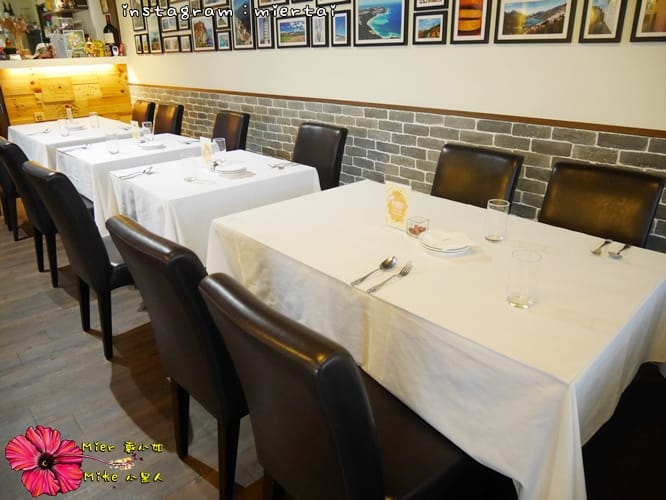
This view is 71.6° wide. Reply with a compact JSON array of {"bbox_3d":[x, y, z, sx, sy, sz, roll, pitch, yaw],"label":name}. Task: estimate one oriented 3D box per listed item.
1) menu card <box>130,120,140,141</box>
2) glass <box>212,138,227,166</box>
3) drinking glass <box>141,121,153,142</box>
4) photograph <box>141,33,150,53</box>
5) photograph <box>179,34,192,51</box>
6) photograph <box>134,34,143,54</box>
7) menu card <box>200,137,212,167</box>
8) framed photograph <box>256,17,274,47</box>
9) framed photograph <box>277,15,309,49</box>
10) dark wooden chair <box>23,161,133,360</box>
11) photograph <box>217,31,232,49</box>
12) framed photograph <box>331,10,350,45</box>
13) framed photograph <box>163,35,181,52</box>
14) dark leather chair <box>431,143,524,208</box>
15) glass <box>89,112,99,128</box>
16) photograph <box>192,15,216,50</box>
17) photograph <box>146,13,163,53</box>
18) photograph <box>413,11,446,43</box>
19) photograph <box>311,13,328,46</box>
[{"bbox_3d":[-1.319,-0.787,3.068,0.087,0.140,0.030,15,27,33],"label":"menu card"},{"bbox_3d":[-0.593,-0.513,2.413,0.066,0.118,0.066,-20,30,-39],"label":"glass"},{"bbox_3d":[-1.272,-0.819,3.196,0.067,0.120,0.067,-21,30,-39],"label":"drinking glass"},{"bbox_3d":[-2.012,-2.205,4.942,0.020,0.201,0.172,-20,30,-39],"label":"photograph"},{"bbox_3d":[-1.376,-1.942,4.359,0.025,0.147,0.228,-21,30,-39],"label":"photograph"},{"bbox_3d":[-2.142,-2.257,5.075,0.020,0.201,0.172,-20,30,-39],"label":"photograph"},{"bbox_3d":[-0.654,-0.507,2.397,0.025,0.150,0.095,-21,30,-39],"label":"menu card"},{"bbox_3d":[-0.495,-1.637,3.461,0.025,0.236,0.216,-21,30,-39],"label":"framed photograph"},{"bbox_3d":[-0.284,-1.501,3.190,0.020,0.200,0.361,-20,30,-39],"label":"framed photograph"},{"bbox_3d":[-0.980,-0.015,2.181,0.565,0.890,0.410,-20,30,-39],"label":"dark wooden chair"},{"bbox_3d":[-0.909,-1.736,3.828,0.020,0.154,0.218,-20,30,-39],"label":"photograph"},{"bbox_3d":[0.063,-1.395,2.914,0.025,0.200,0.174,-21,30,-39],"label":"framed photograph"},{"bbox_3d":[-1.580,-2.022,4.563,0.025,0.151,0.362,-21,30,-39],"label":"framed photograph"},{"bbox_3d":[0.495,0.017,2.082,0.570,0.890,0.410,-20,30,-39],"label":"dark leather chair"},{"bbox_3d":[-1.967,-1.060,3.777,0.066,0.118,0.066,-20,30,-39],"label":"glass"},{"bbox_3d":[-1.130,-1.909,4.085,0.025,0.290,0.429,-21,30,-39],"label":"photograph"},{"bbox_3d":[-1.821,-2.215,4.763,0.025,0.372,0.316,-21,30,-39],"label":"photograph"},{"bbox_3d":[0.502,-1.157,2.411,0.020,0.155,0.218,-20,30,-39],"label":"photograph"},{"bbox_3d":[-0.075,-1.446,3.054,0.025,0.199,0.174,-21,30,-39],"label":"photograph"}]

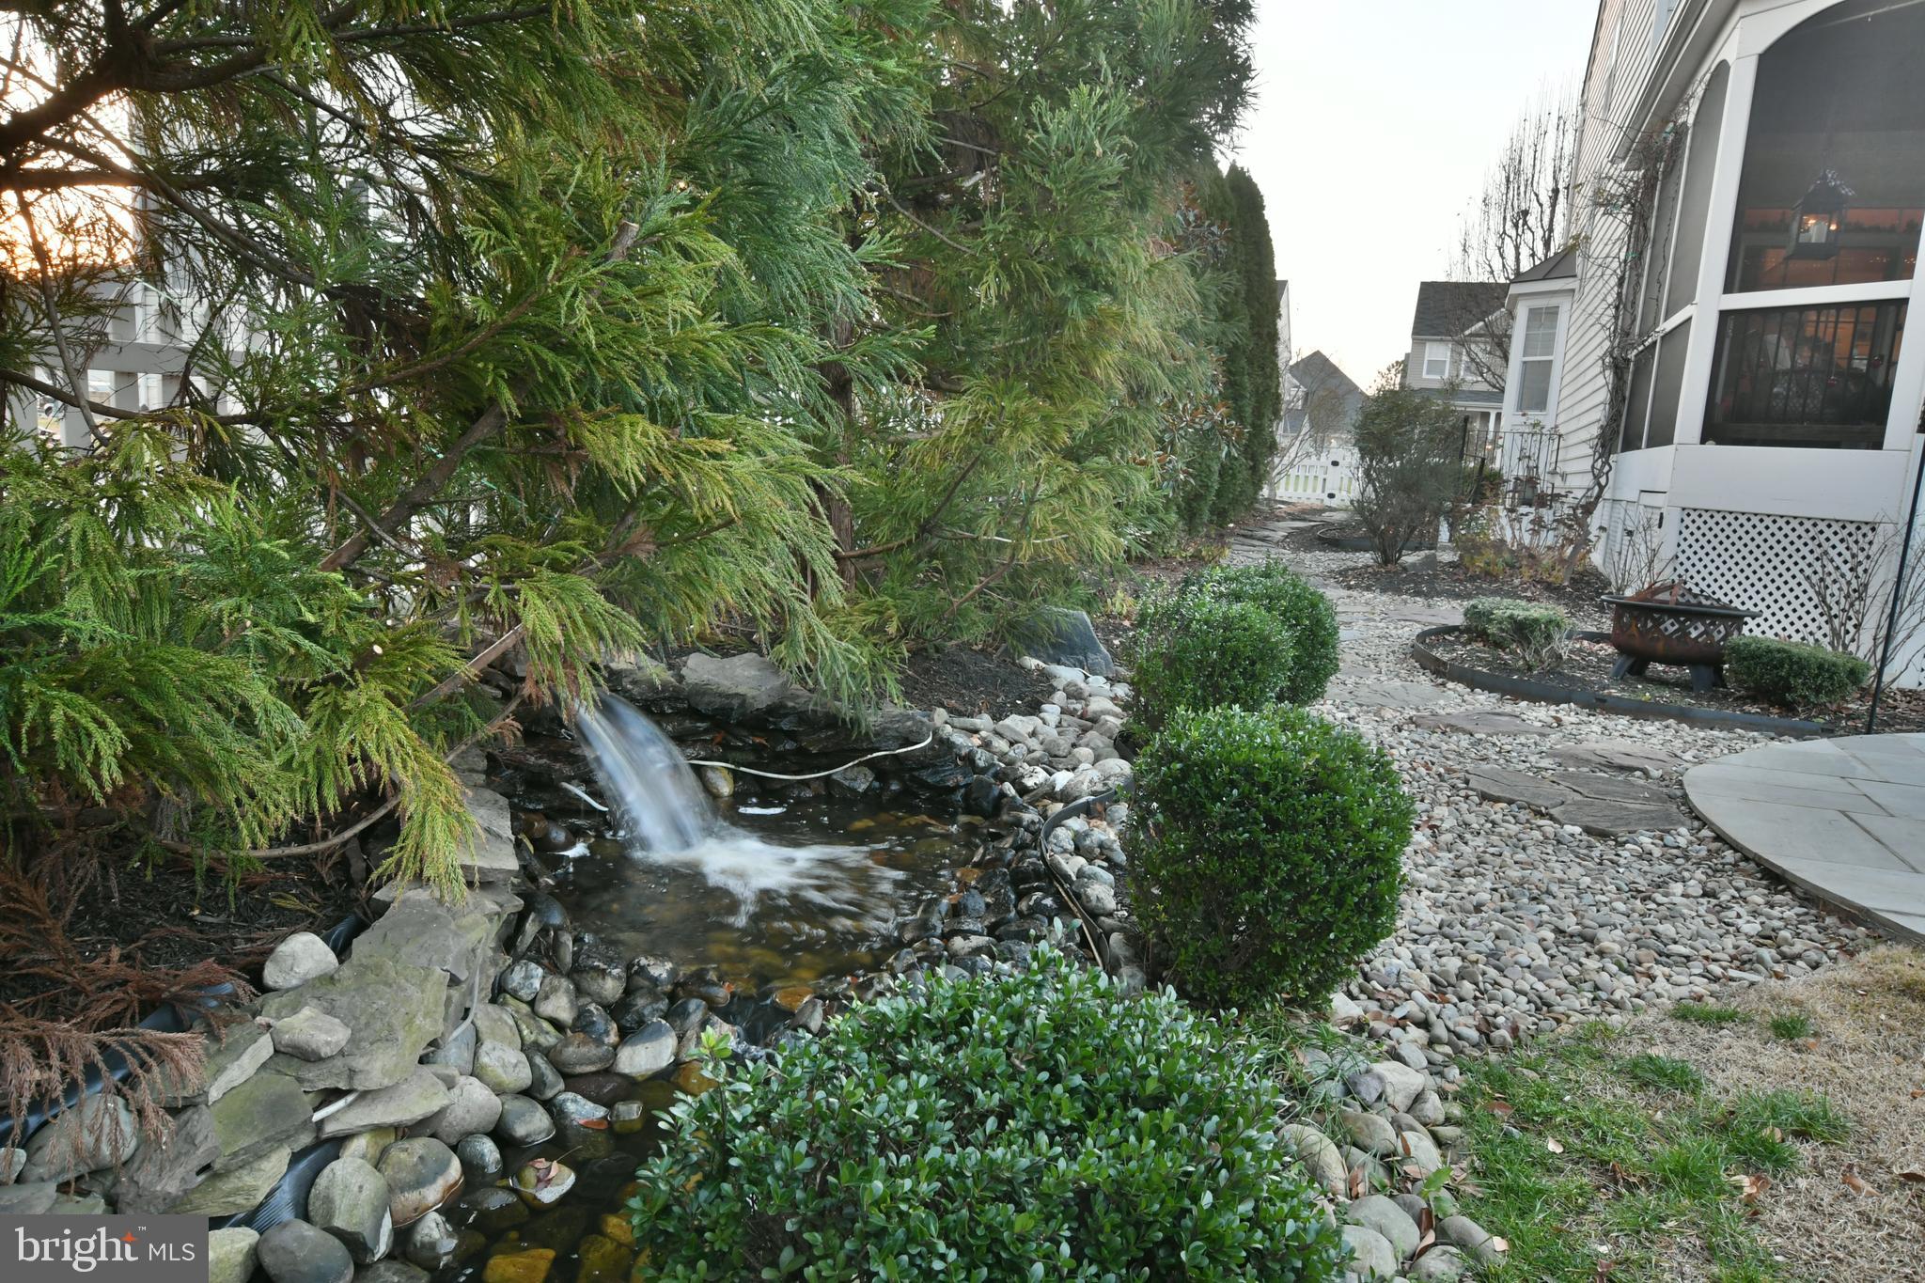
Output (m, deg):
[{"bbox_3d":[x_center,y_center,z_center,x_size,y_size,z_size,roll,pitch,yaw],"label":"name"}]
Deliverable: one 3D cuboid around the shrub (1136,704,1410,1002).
[{"bbox_3d":[0.713,0.498,3.039,0.637,0.675,0.637,4,9,0],"label":"shrub"}]

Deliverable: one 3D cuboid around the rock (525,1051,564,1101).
[{"bbox_3d":[-0.858,0.890,2.632,0.081,0.077,0.109,-1,10,-30],"label":"rock"}]

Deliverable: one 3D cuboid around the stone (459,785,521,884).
[{"bbox_3d":[-1.275,0.502,3.367,0.215,0.120,0.380,1,9,-20],"label":"stone"}]

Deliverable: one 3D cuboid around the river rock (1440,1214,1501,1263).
[{"bbox_3d":[0.833,0.977,2.099,0.076,0.057,0.113,-1,10,-28],"label":"river rock"}]

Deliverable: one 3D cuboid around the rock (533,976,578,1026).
[{"bbox_3d":[-1.038,0.919,3.275,0.109,0.122,0.163,-1,9,-18],"label":"rock"}]

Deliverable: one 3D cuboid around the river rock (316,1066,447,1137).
[{"bbox_3d":[-1.042,0.830,2.313,0.235,0.059,0.197,-1,10,-30],"label":"river rock"}]

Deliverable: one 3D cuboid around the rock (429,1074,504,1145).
[{"bbox_3d":[-1.043,0.979,2.676,0.161,0.131,0.175,-1,9,-22],"label":"rock"}]

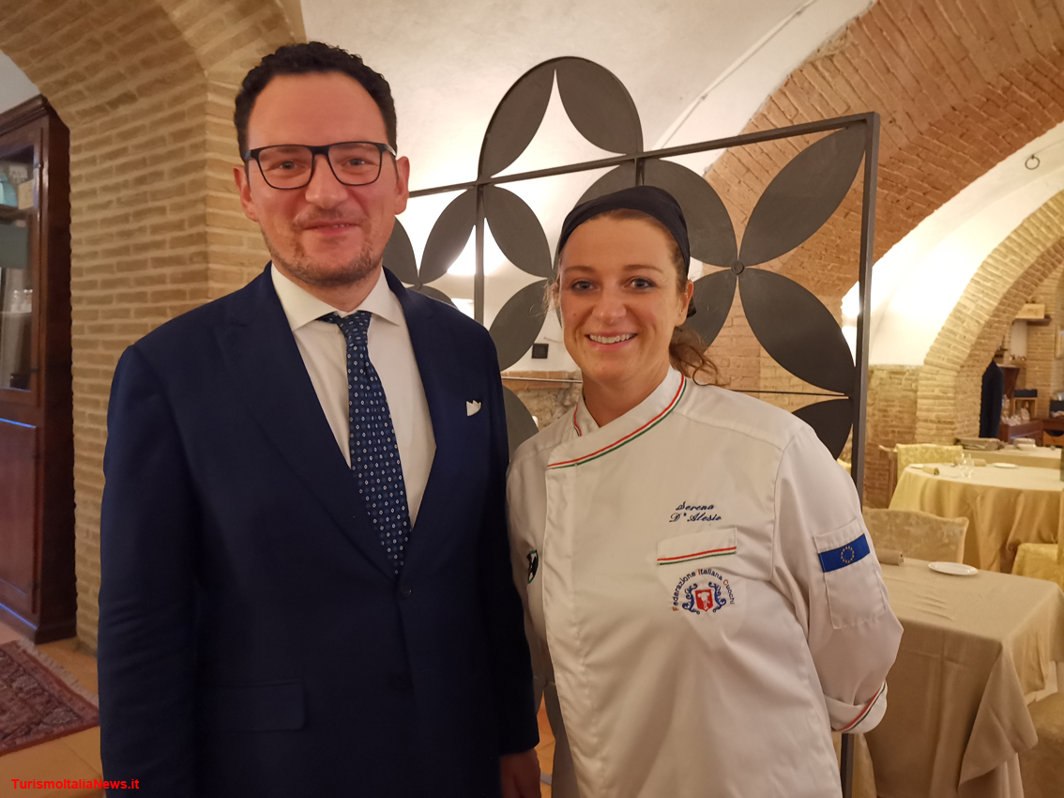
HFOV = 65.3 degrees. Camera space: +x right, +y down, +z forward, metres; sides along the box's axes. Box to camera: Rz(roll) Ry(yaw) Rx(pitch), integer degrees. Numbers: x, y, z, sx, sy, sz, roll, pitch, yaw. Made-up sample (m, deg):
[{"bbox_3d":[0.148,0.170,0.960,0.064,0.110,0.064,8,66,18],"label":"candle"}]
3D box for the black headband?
[{"bbox_3d":[0.112,-0.190,1.010,0.165,0.135,0.190,4,5,21],"label":"black headband"}]

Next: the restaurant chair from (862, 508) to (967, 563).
[{"bbox_3d":[1.440,0.926,3.290,0.450,0.890,0.520,3,3,40],"label":"restaurant chair"}]

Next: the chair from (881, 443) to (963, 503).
[{"bbox_3d":[3.050,0.805,6.200,0.460,0.890,0.520,1,3,10],"label":"chair"}]

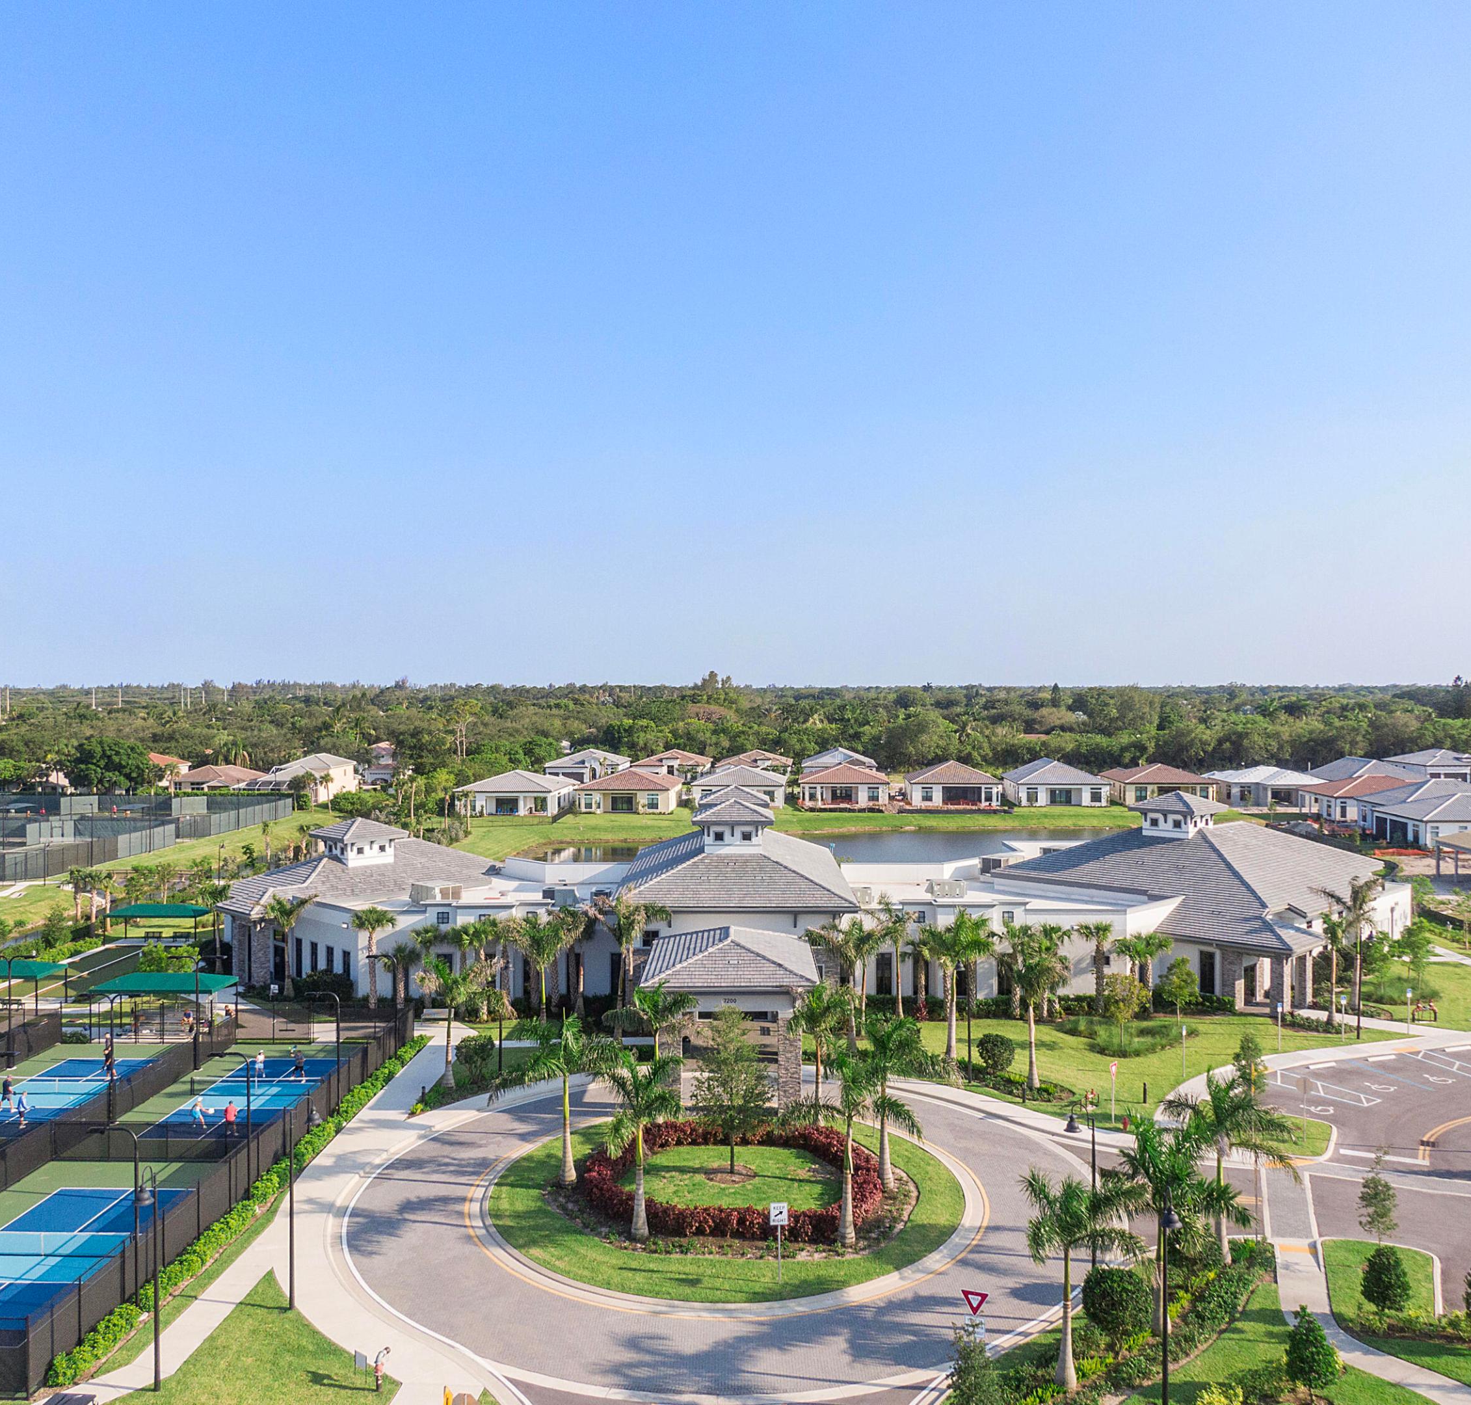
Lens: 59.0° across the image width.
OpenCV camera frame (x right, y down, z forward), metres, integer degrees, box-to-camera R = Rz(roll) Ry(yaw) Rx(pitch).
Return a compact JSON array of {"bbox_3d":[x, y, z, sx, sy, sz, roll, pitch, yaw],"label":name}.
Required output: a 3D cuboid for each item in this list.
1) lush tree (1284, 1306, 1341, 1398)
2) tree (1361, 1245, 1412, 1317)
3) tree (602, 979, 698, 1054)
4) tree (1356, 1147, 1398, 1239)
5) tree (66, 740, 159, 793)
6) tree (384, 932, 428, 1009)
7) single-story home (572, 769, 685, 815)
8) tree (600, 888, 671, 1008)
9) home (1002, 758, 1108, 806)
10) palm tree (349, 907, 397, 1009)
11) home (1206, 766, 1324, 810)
[{"bbox_3d":[17.243,19.528,38.967,1.700,2.920,1.700,0,1,0],"label":"lush tree"},{"bbox_3d":[22.084,19.507,44.012,1.552,2.283,1.552,0,1,0],"label":"tree"},{"bbox_3d":[-4.100,17.087,63.273,4.500,7.160,4.200,0,1,0],"label":"tree"},{"bbox_3d":[23.811,18.598,47.987,1.550,4.540,1.550,0,1,0],"label":"tree"},{"bbox_3d":[-115.339,12.202,240.424,15.626,11.386,14.063,0,1,0],"label":"tree"},{"bbox_3d":[-20.930,17.268,81.765,2.600,4.750,2.600,0,1,0],"label":"tree"},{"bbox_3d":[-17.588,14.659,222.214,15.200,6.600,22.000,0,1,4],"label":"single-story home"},{"bbox_3d":[-6.022,15.441,77.909,4.300,8.500,4.300,0,1,0],"label":"tree"},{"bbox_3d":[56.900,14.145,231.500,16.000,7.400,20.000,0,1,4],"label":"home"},{"bbox_3d":[-23.851,16.875,85.403,3.050,7.000,3.050,0,1,0],"label":"palm tree"},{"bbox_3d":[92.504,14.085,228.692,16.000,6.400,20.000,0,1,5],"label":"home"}]

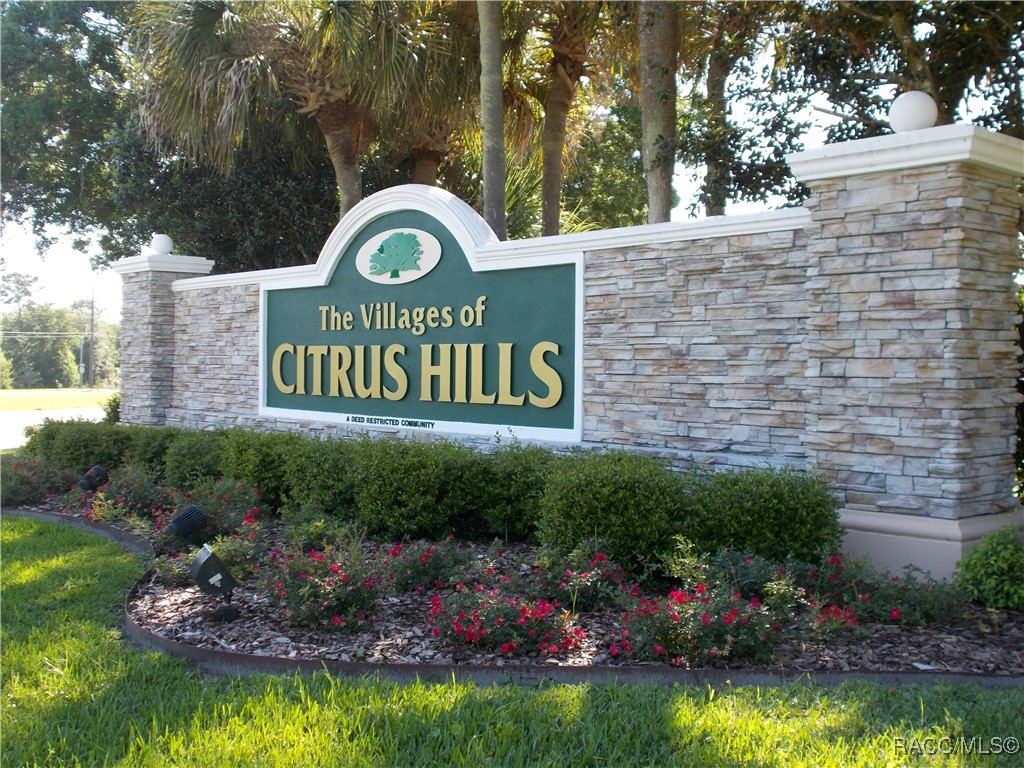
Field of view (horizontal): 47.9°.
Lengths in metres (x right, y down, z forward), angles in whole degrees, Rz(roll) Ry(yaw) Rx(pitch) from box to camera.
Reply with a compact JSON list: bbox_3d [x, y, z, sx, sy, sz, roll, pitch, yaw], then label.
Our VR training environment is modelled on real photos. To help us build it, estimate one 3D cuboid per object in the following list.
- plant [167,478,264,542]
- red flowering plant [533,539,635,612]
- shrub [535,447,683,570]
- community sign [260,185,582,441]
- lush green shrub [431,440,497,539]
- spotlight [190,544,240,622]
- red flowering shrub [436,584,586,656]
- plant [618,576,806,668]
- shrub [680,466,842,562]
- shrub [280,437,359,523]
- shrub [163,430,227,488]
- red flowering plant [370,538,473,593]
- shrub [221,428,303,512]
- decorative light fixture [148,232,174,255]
[{"bbox_3d":[-2.570,1.069,10.000,0.850,0.480,0.750,0,1,-14],"label":"plant"},{"bbox_3d":[0.460,1.173,7.220,0.600,0.420,0.550,1,1,4],"label":"red flowering plant"},{"bbox_3d":[0.699,0.899,8.298,1.050,0.786,1.000,0,1,0],"label":"shrub"},{"bbox_3d":[-1.306,-0.870,13.184,0.200,2.693,6.366,-1,1,-40],"label":"community sign"},{"bbox_3d":[-0.389,0.875,9.613,0.750,0.775,0.720,-1,1,-40],"label":"lush green shrub"},{"bbox_3d":[-1.753,1.145,6.800,0.250,0.450,0.200,0,1,-37],"label":"spotlight"},{"bbox_3d":[-0.019,1.231,6.032,0.780,0.303,0.820,-1,1,-40],"label":"red flowering shrub"},{"bbox_3d":[1.081,1.200,6.220,0.970,0.410,0.720,1,1,10],"label":"plant"},{"bbox_3d":[1.694,0.947,7.848,1.050,0.718,1.100,0,1,0],"label":"shrub"},{"bbox_3d":[-1.739,0.868,10.586,0.800,0.738,0.850,-1,1,-40],"label":"shrub"},{"bbox_3d":[-3.770,0.906,13.700,0.850,0.660,0.900,0,1,-40],"label":"shrub"},{"bbox_3d":[-0.609,1.198,7.850,0.700,0.330,0.620,0,1,-4],"label":"red flowering plant"},{"bbox_3d":[-2.421,0.838,11.284,0.850,0.766,0.900,-1,1,-40],"label":"shrub"},{"bbox_3d":[-5.576,-2.230,18.406,0.325,0.330,0.325,-1,1,-40],"label":"decorative light fixture"}]

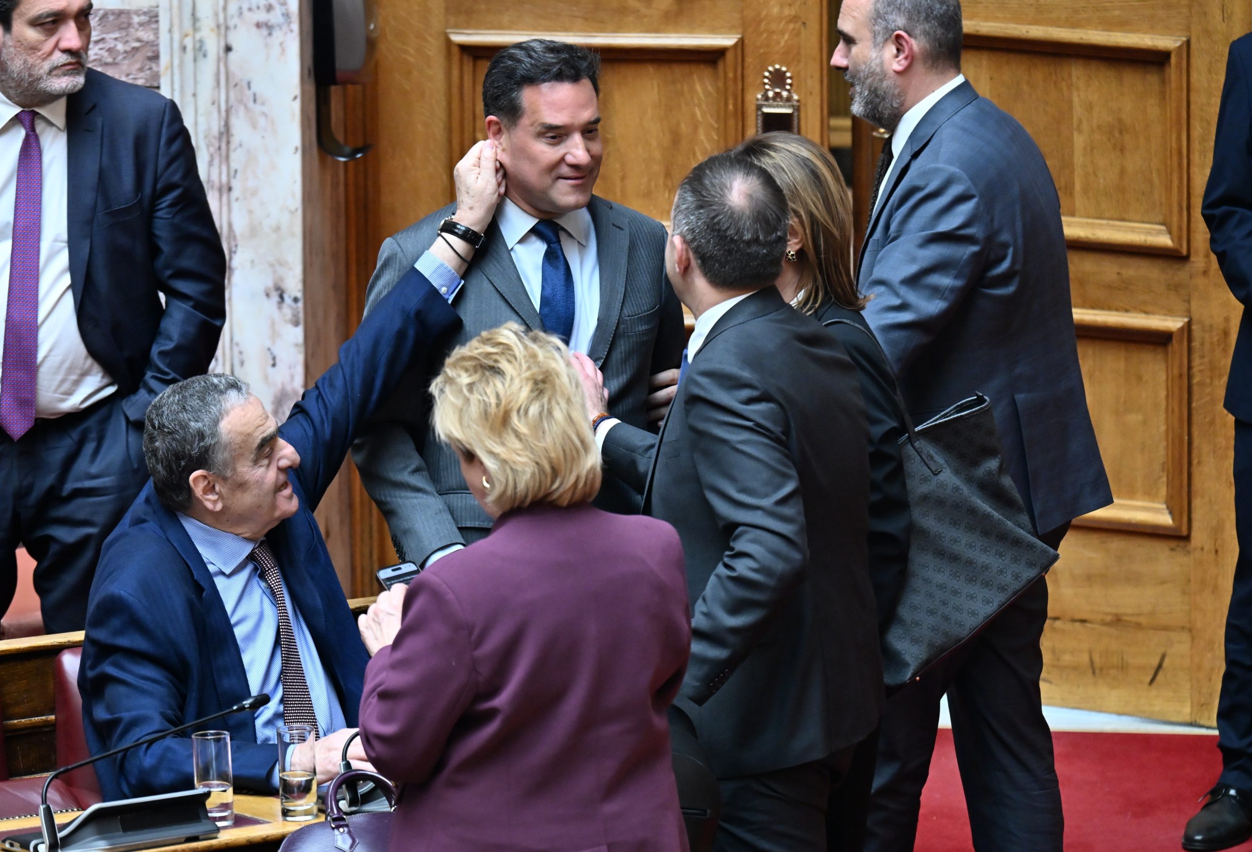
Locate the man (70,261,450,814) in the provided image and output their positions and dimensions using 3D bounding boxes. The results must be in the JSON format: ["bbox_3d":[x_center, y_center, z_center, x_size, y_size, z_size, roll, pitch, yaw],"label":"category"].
[{"bbox_3d":[-0.498,0.280,20.762,0.880,0.860,0.540,-13,19,-40],"label":"man"}]

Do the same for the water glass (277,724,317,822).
[{"bbox_3d":[-0.493,0.520,20.250,0.058,0.139,0.058,-3,12,0],"label":"water glass"}]

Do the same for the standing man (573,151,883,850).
[{"bbox_3d":[0.170,0.450,20.814,0.580,1.770,0.520,6,16,25],"label":"standing man"}]

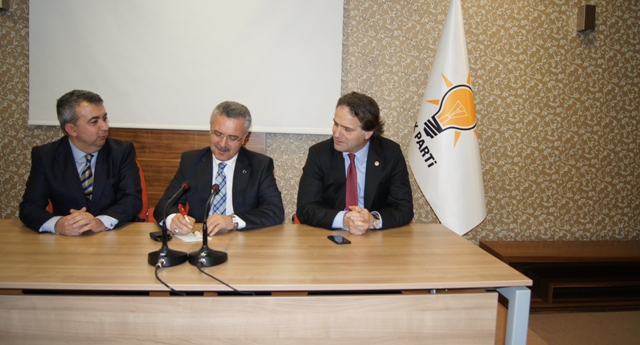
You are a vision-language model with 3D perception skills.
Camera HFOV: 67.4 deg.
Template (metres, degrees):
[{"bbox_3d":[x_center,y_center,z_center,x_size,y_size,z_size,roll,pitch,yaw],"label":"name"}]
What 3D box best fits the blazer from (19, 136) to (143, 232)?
[{"bbox_3d":[-1.025,0.144,2.119,0.530,0.600,0.460,-1,7,-22],"label":"blazer"}]

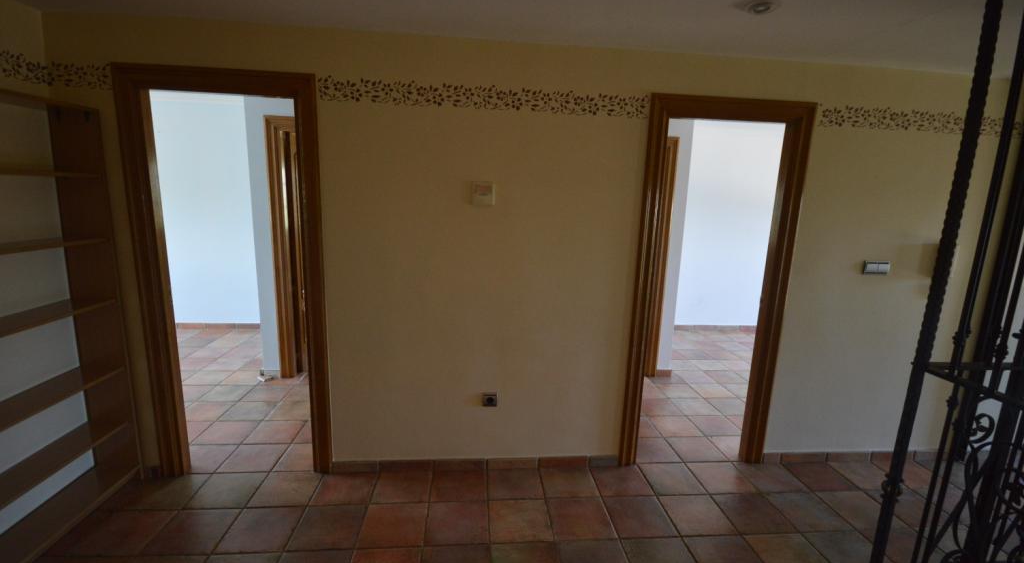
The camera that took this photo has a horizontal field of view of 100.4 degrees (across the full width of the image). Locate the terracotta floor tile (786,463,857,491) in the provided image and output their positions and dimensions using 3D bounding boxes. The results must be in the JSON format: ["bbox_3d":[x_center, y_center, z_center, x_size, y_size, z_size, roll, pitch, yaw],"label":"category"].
[{"bbox_3d":[1.873,1.192,2.598,0.304,0.010,0.271,1,11,-5],"label":"terracotta floor tile"}]

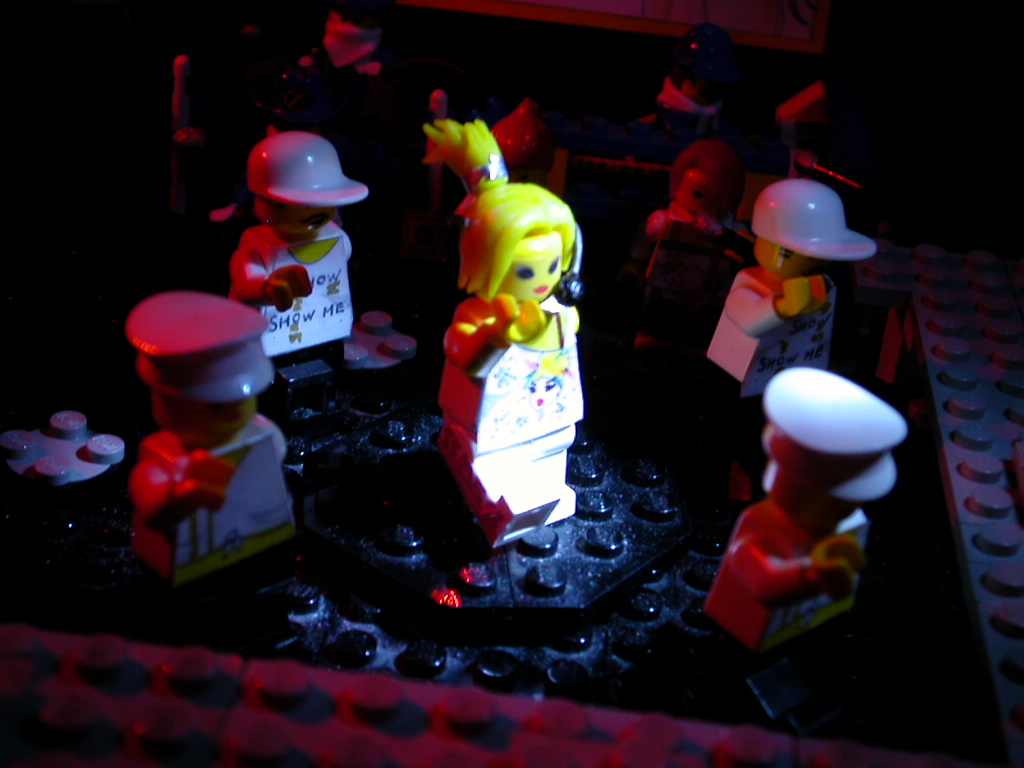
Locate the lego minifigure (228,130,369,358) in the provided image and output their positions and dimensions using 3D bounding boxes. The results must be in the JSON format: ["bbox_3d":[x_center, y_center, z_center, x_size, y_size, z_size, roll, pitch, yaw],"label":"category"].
[{"bbox_3d":[-0.028,-0.012,0.229,0.023,0.042,0.020,-18,36,-37],"label":"lego minifigure"}]

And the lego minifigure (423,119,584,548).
[{"bbox_3d":[-0.002,-0.006,0.204,0.024,0.048,0.031,-17,36,-36],"label":"lego minifigure"}]

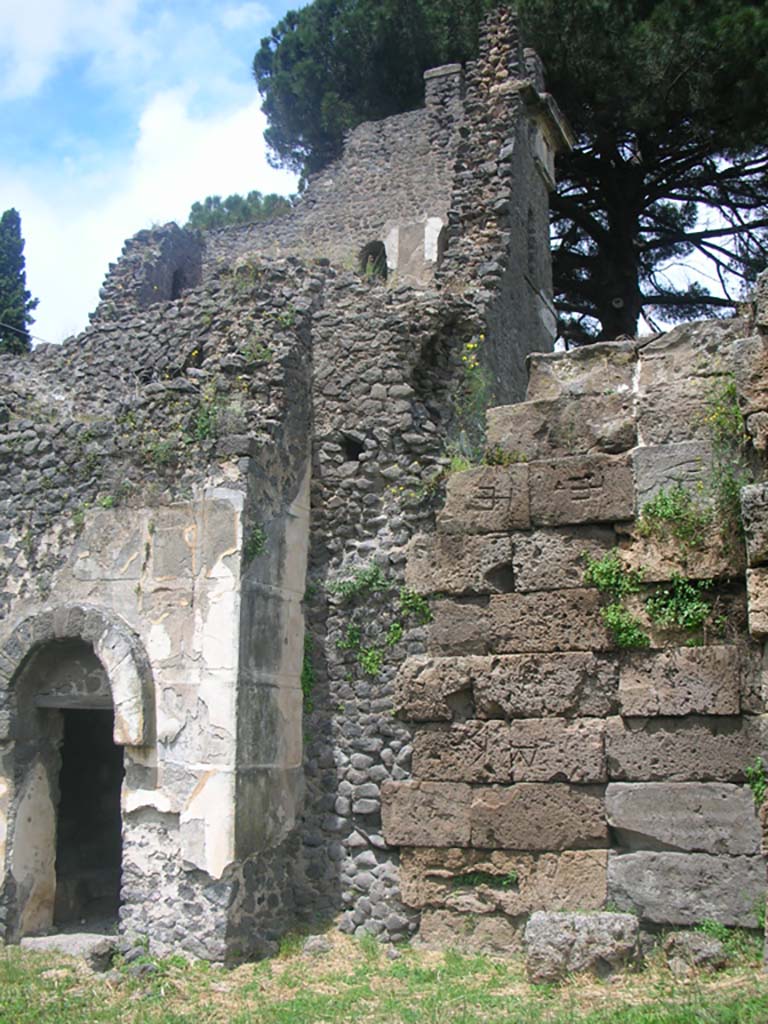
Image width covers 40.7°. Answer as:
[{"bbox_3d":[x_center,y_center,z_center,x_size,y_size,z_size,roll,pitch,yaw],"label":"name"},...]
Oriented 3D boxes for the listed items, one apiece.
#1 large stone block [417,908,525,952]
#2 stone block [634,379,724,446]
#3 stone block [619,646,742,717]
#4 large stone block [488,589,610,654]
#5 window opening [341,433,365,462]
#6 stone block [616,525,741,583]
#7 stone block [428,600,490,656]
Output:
[{"bbox_3d":[0.827,3.655,9.078,0.931,0.376,0.500,-5,-15,18],"label":"large stone block"},{"bbox_3d":[2.779,-0.832,9.533,0.825,0.612,0.500,-5,-15,18],"label":"stone block"},{"bbox_3d":[2.696,1.550,9.330,1.033,0.590,0.550,-5,-15,20],"label":"stone block"},{"bbox_3d":[1.554,1.041,9.485,1.083,0.565,0.500,-5,-15,18],"label":"large stone block"},{"bbox_3d":[-0.276,-0.618,10.507,0.257,0.316,0.250,-5,-15,18],"label":"window opening"},{"bbox_3d":[2.653,0.416,9.263,1.048,0.523,0.500,-5,-15,18],"label":"stone block"},{"bbox_3d":[0.813,1.158,10.151,0.627,0.556,0.550,-5,-15,20],"label":"stone block"}]

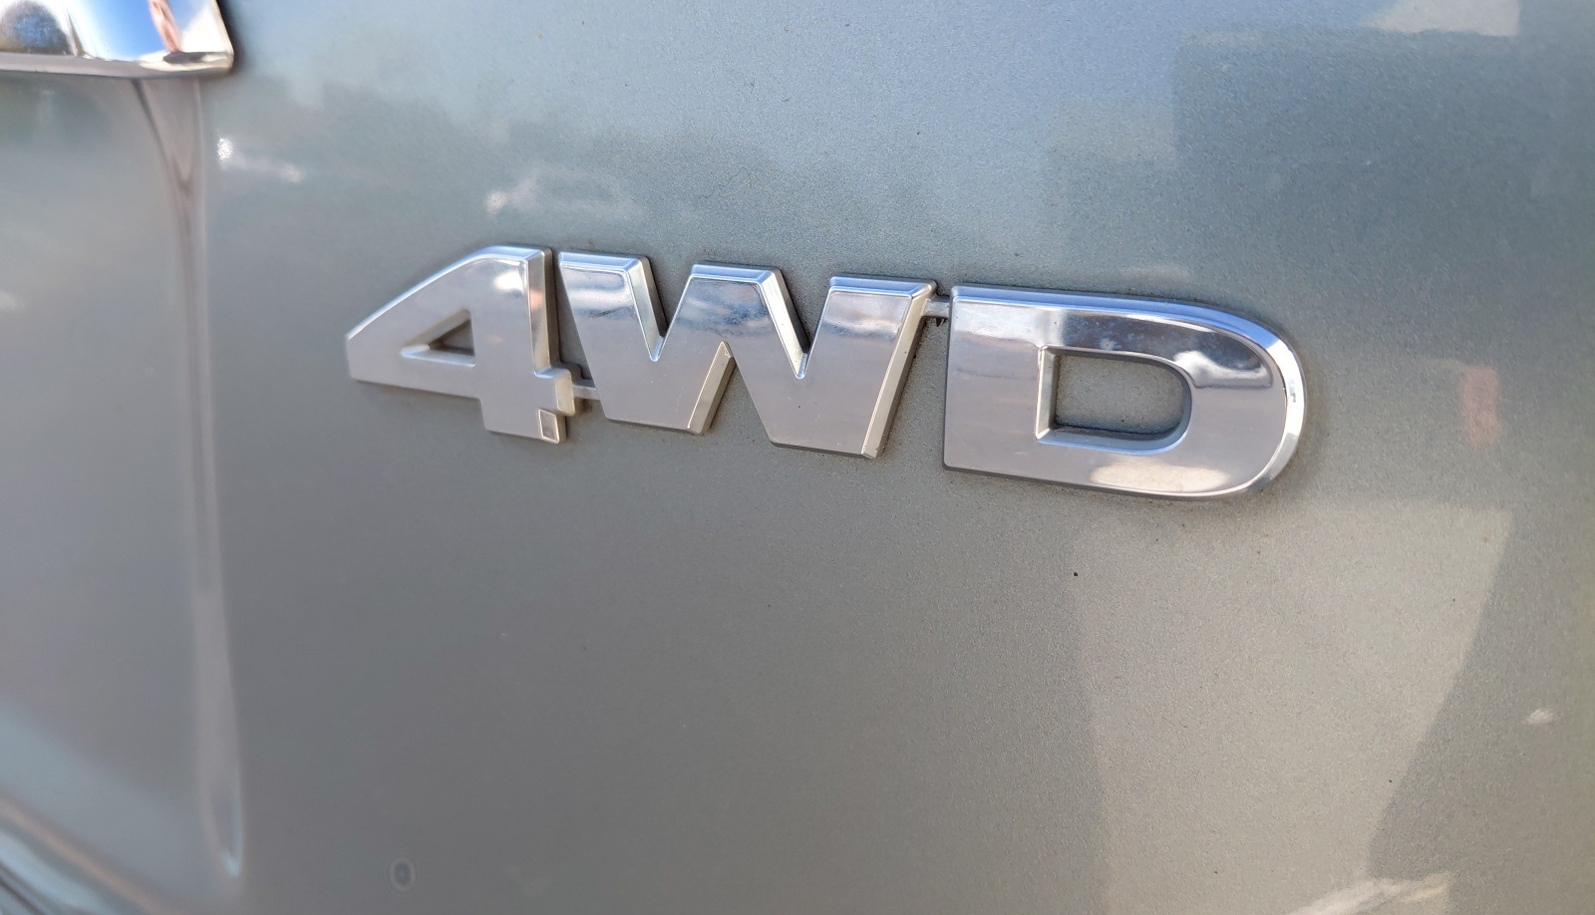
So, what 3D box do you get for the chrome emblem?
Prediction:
[{"bbox_3d":[-0.012,-0.012,0.156,0.148,0.029,0.005,9,17,29],"label":"chrome emblem"}]

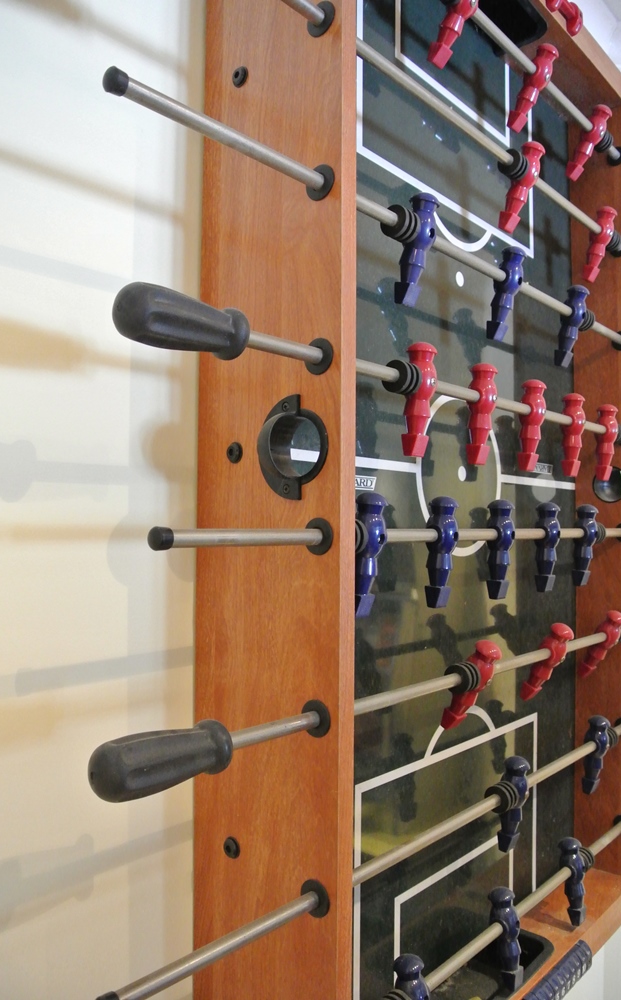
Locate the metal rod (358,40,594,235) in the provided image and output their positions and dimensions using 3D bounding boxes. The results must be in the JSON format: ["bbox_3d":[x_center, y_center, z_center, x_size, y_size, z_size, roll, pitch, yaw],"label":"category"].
[{"bbox_3d":[0.244,-0.404,0.905,0.013,0.013,0.644,-2,-2,42],"label":"metal rod"}]

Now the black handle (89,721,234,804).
[{"bbox_3d":[-0.101,0.174,0.501,0.037,0.037,0.102,-2,-3,42],"label":"black handle"}]

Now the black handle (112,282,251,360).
[{"bbox_3d":[-0.091,-0.124,0.521,0.037,0.037,0.103,-2,-2,42],"label":"black handle"}]

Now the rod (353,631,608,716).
[{"bbox_3d":[0.245,0.192,0.888,0.013,0.013,0.654,-2,-3,42],"label":"rod"}]

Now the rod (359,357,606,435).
[{"bbox_3d":[0.246,-0.111,0.898,0.013,0.013,0.654,-2,-3,42],"label":"rod"}]

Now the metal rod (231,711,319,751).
[{"bbox_3d":[-0.030,0.179,0.580,0.013,0.013,0.111,-2,-3,42],"label":"metal rod"}]

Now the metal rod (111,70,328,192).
[{"bbox_3d":[-0.061,-0.271,0.559,0.015,0.015,0.209,-2,-2,42],"label":"metal rod"}]

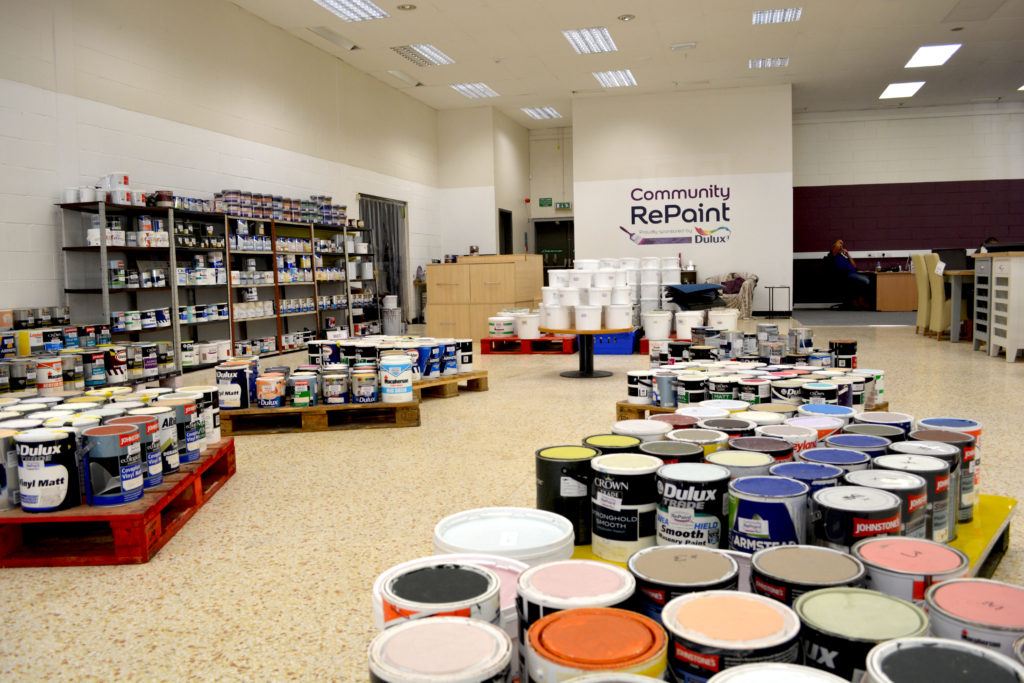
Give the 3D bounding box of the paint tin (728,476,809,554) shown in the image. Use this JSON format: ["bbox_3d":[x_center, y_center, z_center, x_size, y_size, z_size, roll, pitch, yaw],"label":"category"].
[{"bbox_3d":[0.606,0.455,1.824,0.179,0.226,0.179,1,6,21],"label":"paint tin"}]

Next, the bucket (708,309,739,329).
[{"bbox_3d":[2.350,-0.206,8.522,0.330,0.285,0.330,-1,5,0],"label":"bucket"}]

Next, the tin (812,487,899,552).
[{"bbox_3d":[0.793,0.474,1.771,0.184,0.230,0.184,-1,5,0],"label":"tin"}]

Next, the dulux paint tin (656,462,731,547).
[{"bbox_3d":[0.474,0.456,2.003,0.184,0.230,0.184,-1,5,0],"label":"dulux paint tin"}]

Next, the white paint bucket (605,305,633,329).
[{"bbox_3d":[0.930,-0.226,6.690,0.234,0.208,0.234,-1,5,0],"label":"white paint bucket"}]

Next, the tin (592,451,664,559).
[{"bbox_3d":[0.303,0.434,2.017,0.187,0.239,0.187,-1,6,0],"label":"tin"}]

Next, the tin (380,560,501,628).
[{"bbox_3d":[-0.111,0.507,1.253,0.183,0.230,0.183,-1,5,-6],"label":"tin"}]

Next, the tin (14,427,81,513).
[{"bbox_3d":[-1.527,0.425,2.529,0.175,0.228,0.175,-2,6,-20],"label":"tin"}]

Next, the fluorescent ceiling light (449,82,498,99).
[{"bbox_3d":[-0.620,-4.490,13.672,0.600,0.080,1.200,1,6,16],"label":"fluorescent ceiling light"}]

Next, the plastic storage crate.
[{"bbox_3d":[1.047,-0.023,8.379,0.630,0.290,0.420,0,6,10],"label":"plastic storage crate"}]

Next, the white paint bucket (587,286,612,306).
[{"bbox_3d":[0.761,-0.382,6.620,0.200,0.160,0.200,0,5,7],"label":"white paint bucket"}]

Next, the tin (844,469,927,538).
[{"bbox_3d":[0.903,0.444,1.867,0.179,0.220,0.179,0,5,0],"label":"tin"}]

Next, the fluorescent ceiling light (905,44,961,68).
[{"bbox_3d":[6.547,-4.465,11.968,0.600,0.070,1.200,1,6,16],"label":"fluorescent ceiling light"}]

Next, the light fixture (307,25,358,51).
[{"bbox_3d":[-2.400,-4.165,10.493,0.260,0.100,1.150,1,6,16],"label":"light fixture"}]

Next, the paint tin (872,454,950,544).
[{"bbox_3d":[1.046,0.428,2.023,0.179,0.220,0.179,0,5,0],"label":"paint tin"}]

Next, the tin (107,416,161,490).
[{"bbox_3d":[-1.351,0.393,2.755,0.178,0.222,0.178,0,5,0],"label":"tin"}]

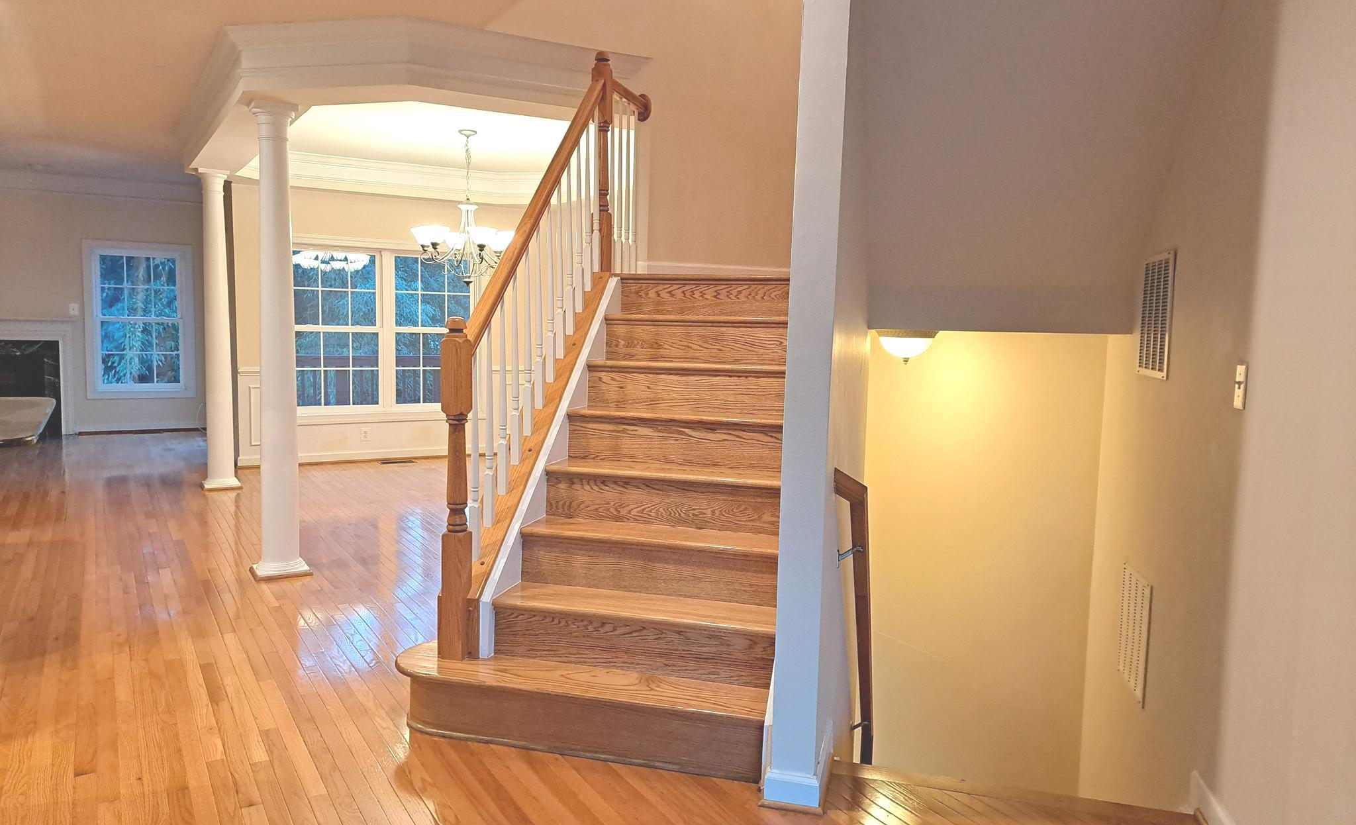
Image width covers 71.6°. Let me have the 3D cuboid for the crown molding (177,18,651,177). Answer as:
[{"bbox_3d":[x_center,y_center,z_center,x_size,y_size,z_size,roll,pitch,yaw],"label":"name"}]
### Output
[{"bbox_3d":[-1.995,-1.842,6.024,1.960,0.300,3.830,-2,6,-31],"label":"crown molding"}]

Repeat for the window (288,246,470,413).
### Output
[{"bbox_3d":[-2.748,-0.761,8.872,1.800,1.580,0.100,-2,6,-31],"label":"window"}]

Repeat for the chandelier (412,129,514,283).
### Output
[{"bbox_3d":[-1.559,-1.501,6.958,0.780,1.134,0.780,-2,6,-31],"label":"chandelier"}]

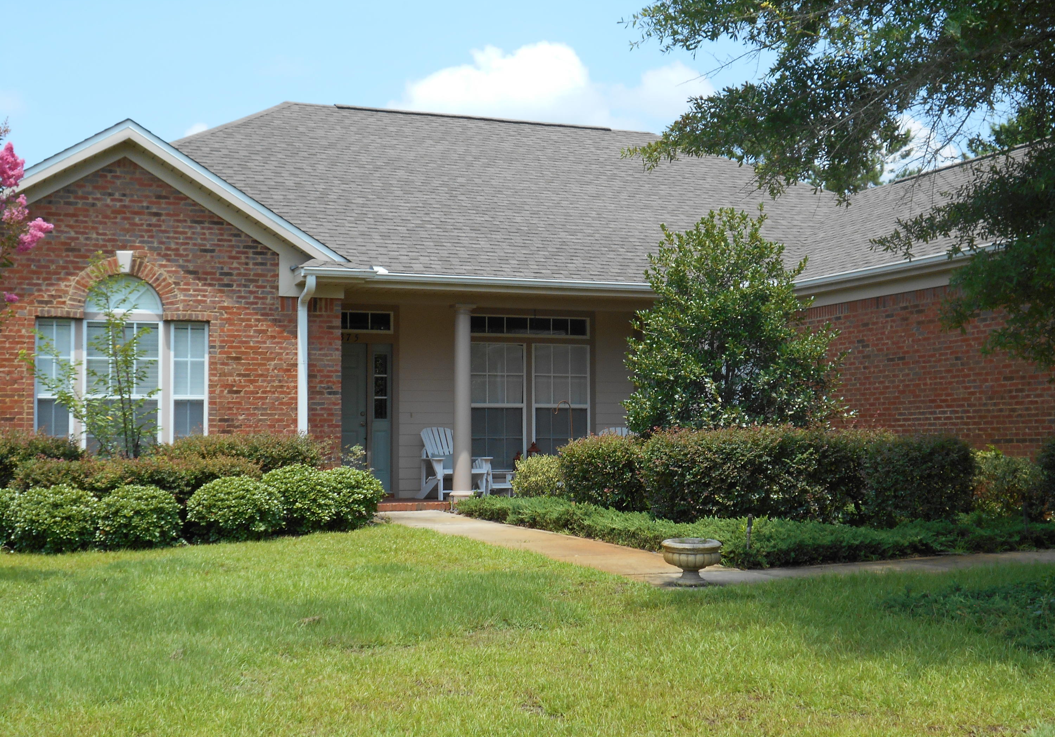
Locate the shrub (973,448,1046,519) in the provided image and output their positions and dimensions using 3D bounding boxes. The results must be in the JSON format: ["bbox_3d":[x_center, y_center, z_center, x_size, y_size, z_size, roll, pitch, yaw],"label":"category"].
[{"bbox_3d":[4.887,1.244,15.200,0.850,0.900,0.800,1,-3,-22],"label":"shrub"}]

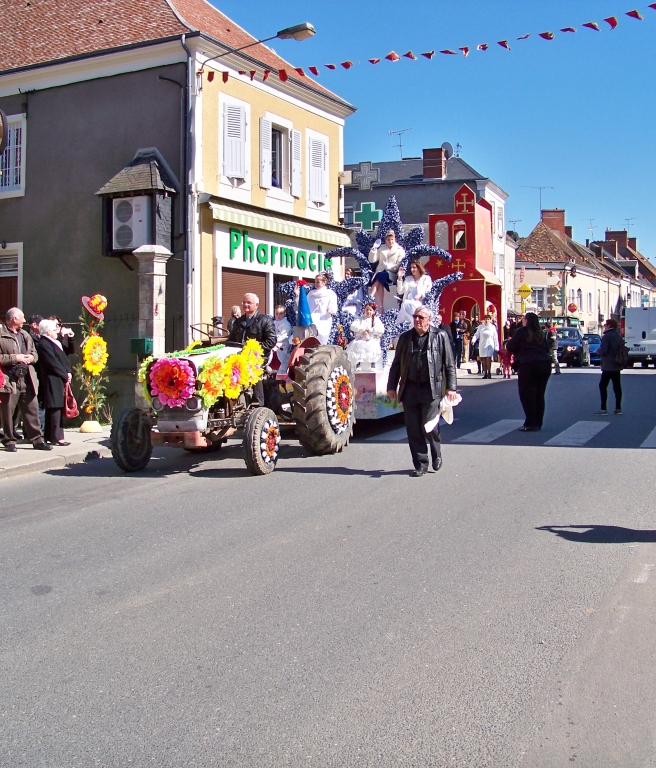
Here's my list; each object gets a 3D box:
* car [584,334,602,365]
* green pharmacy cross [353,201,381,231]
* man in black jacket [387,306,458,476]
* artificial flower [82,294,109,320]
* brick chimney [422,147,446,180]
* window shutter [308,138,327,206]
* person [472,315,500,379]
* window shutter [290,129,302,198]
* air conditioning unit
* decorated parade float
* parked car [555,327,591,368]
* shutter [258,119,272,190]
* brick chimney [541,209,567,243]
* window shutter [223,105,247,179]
[{"bbox_3d":[11.831,-1.515,43.500,1.720,1.420,4.000,2,3,23],"label":"car"},{"bbox_3d":[1.055,-4.392,25.571,0.750,0.770,0.200,1,3,27],"label":"green pharmacy cross"},{"bbox_3d":[0.983,0.078,10.150,0.720,1.750,0.480,1,3,16],"label":"man in black jacket"},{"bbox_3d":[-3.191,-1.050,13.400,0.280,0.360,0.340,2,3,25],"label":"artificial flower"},{"bbox_3d":[4.037,-8.357,37.000,0.750,1.180,0.500,2,3,27],"label":"brick chimney"},{"bbox_3d":[-0.249,-5.325,24.350,0.140,1.560,0.920,2,3,31],"label":"window shutter"},{"bbox_3d":[4.173,-0.987,25.700,0.720,1.660,0.380,1,3,13],"label":"person"},{"bbox_3d":[-0.815,-5.794,25.649,0.050,1.660,0.540,2,4,28],"label":"window shutter"},{"bbox_3d":[-4.295,-3.571,21.685,0.960,1.150,0.360,2,4,32],"label":"air conditioning unit"},{"bbox_3d":[-0.122,-1.152,13.744,2.500,3.850,7.900,2,3,24],"label":"decorated parade float"},{"bbox_3d":[8.554,-1.371,35.411,1.750,1.430,4.400,1,3,20],"label":"parked car"},{"bbox_3d":[-1.529,-5.690,24.078,0.050,1.660,0.540,2,4,28],"label":"shutter"},{"bbox_3d":[14.091,-9.904,61.000,1.450,2.150,0.600,1,3,21],"label":"brick chimney"},{"bbox_3d":[-2.171,-5.631,22.666,0.560,1.660,0.050,-3,4,-42],"label":"window shutter"}]

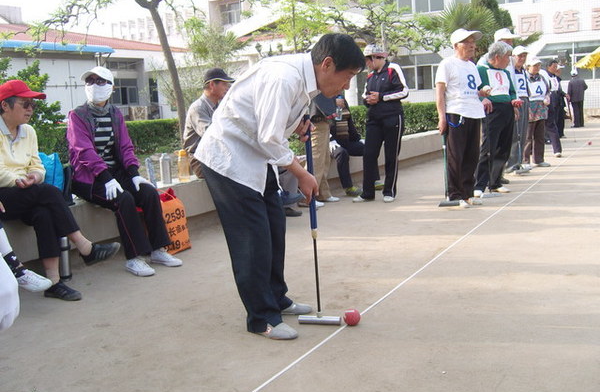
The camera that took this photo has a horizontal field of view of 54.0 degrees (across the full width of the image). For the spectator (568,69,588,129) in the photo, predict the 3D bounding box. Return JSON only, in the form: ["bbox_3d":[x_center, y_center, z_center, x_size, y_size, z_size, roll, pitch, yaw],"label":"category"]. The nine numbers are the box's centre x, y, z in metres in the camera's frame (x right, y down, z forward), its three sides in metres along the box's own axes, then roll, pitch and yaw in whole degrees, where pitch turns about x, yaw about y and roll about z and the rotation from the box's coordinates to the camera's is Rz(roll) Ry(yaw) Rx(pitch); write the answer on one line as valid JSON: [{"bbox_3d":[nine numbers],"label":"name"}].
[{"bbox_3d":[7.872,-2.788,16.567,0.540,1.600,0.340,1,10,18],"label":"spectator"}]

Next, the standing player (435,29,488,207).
[{"bbox_3d":[1.562,-0.742,5.603,0.360,1.650,0.520,7,13,42],"label":"standing player"}]

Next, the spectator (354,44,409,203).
[{"bbox_3d":[0.823,-0.742,5.969,0.500,1.580,0.340,5,12,35],"label":"spectator"}]

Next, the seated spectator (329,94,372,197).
[{"bbox_3d":[0.579,-0.595,6.198,0.740,1.230,0.560,6,12,38],"label":"seated spectator"}]

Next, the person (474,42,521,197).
[{"bbox_3d":[2.053,-0.809,6.139,0.500,1.570,0.380,-6,10,-23],"label":"person"}]

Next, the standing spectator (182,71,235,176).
[{"bbox_3d":[-0.622,-0.366,4.944,0.780,1.280,0.540,3,11,27],"label":"standing spectator"}]

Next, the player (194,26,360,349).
[{"bbox_3d":[-0.054,-0.058,2.726,0.760,1.370,0.520,0,10,10],"label":"player"}]

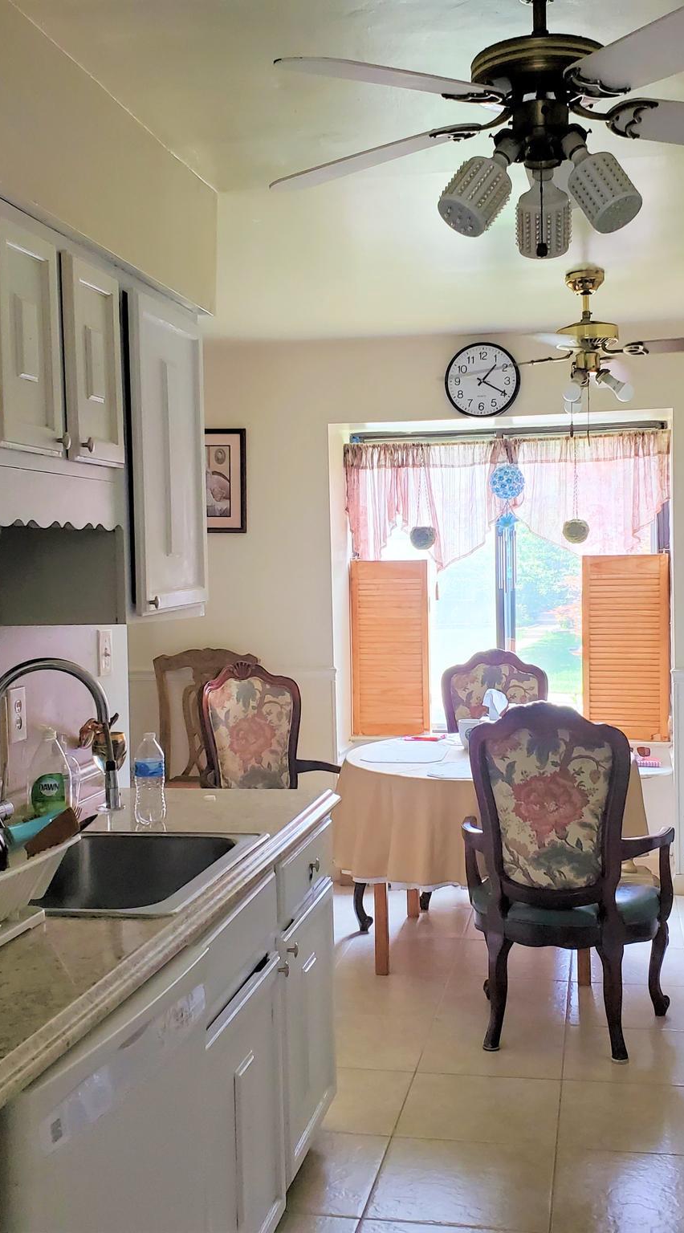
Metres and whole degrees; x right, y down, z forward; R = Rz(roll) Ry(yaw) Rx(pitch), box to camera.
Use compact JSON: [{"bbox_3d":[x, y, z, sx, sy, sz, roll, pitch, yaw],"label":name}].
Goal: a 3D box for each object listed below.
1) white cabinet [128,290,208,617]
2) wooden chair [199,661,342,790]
[{"bbox_3d":[-0.555,-0.359,2.953,0.328,0.738,0.475,-1,3,13],"label":"white cabinet"},{"bbox_3d":[-0.248,0.722,4.919,0.630,1.060,0.600,-2,3,-27],"label":"wooden chair"}]

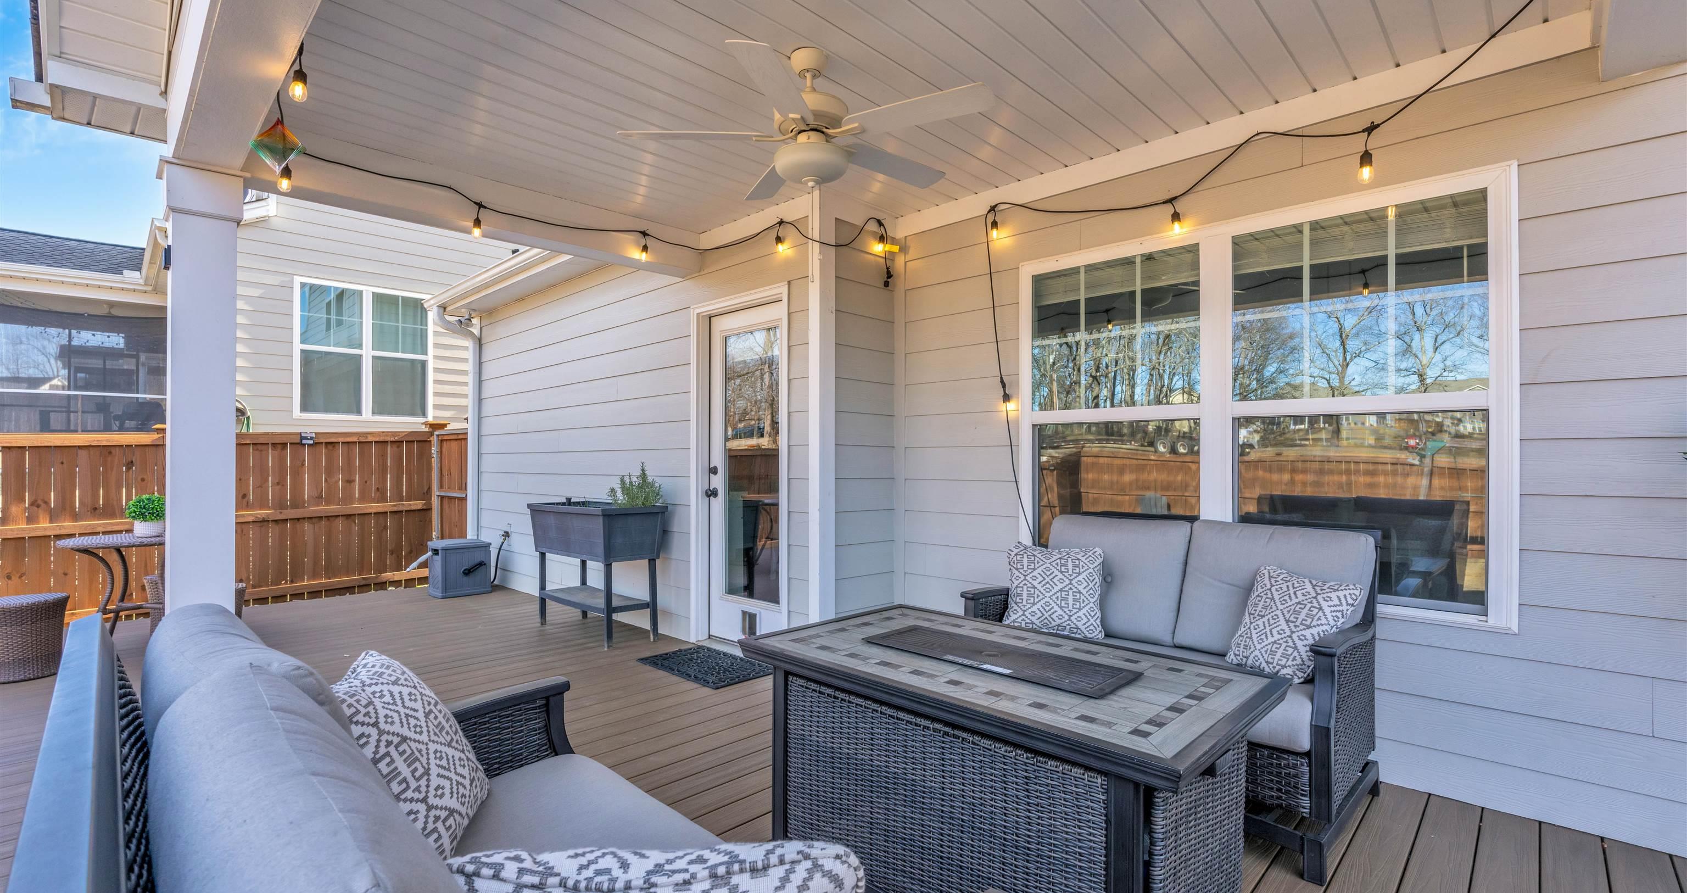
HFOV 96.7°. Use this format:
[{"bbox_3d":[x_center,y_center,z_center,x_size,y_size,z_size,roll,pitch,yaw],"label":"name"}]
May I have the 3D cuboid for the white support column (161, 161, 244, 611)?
[{"bbox_3d":[-2.609,0.040,3.048,0.240,2.310,0.240,-1,-1,45],"label":"white support column"}]

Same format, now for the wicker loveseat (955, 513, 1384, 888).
[{"bbox_3d":[1.145,0.736,2.724,1.242,0.910,0.835,-1,-1,45],"label":"wicker loveseat"}]

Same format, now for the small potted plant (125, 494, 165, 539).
[{"bbox_3d":[-3.830,0.385,4.141,0.196,0.230,0.196,-1,-1,45],"label":"small potted plant"}]

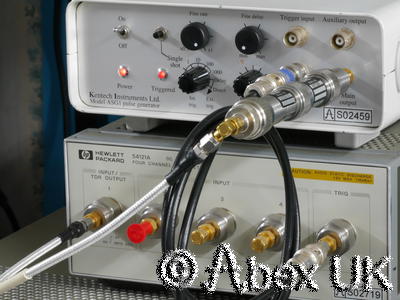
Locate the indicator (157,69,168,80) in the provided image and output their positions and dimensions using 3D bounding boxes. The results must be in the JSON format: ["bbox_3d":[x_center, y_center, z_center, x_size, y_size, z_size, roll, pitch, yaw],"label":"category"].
[{"bbox_3d":[-0.023,-0.045,1.176,0.006,0.006,0.005,5,15,24],"label":"indicator"}]

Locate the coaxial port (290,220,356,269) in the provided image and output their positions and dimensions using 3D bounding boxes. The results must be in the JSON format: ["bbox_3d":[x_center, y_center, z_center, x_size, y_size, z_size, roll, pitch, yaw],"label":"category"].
[{"bbox_3d":[0.068,0.057,1.105,0.021,0.021,0.066,4,14,25],"label":"coaxial port"}]

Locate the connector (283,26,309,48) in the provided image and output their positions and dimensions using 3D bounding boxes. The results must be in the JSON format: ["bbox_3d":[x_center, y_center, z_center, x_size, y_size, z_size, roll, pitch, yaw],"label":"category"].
[{"bbox_3d":[0.055,-0.065,1.131,0.011,0.011,0.013,5,15,24],"label":"connector"}]

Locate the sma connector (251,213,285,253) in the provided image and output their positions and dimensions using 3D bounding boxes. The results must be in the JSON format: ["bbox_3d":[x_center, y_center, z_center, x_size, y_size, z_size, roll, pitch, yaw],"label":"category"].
[{"bbox_3d":[0.040,0.052,1.136,0.021,0.021,0.033,4,14,25],"label":"sma connector"}]

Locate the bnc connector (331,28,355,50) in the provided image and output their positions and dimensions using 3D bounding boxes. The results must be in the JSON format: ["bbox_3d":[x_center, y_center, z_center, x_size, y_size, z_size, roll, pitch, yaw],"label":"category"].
[{"bbox_3d":[0.082,-0.063,1.119,0.011,0.011,0.013,5,15,24],"label":"bnc connector"}]

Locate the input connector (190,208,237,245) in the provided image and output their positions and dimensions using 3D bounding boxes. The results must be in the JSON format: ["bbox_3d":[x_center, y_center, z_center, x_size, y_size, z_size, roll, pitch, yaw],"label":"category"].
[{"bbox_3d":[0.005,0.049,1.152,0.021,0.021,0.034,4,14,25],"label":"input connector"}]

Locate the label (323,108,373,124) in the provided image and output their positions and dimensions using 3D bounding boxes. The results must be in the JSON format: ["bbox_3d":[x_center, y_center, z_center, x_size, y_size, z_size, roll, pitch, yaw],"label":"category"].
[{"bbox_3d":[0.087,-0.020,1.148,0.030,0.008,0.001,5,14,23],"label":"label"}]

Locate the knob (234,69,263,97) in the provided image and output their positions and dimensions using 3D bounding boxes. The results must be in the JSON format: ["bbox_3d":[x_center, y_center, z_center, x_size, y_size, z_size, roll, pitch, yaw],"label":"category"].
[{"bbox_3d":[0.029,-0.039,1.148,0.015,0.015,0.015,5,15,24],"label":"knob"}]

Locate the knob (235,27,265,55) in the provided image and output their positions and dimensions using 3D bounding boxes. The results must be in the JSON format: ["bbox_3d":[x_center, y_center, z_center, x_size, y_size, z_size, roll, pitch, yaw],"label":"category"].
[{"bbox_3d":[0.030,-0.065,1.158,0.016,0.016,0.009,5,14,23],"label":"knob"}]

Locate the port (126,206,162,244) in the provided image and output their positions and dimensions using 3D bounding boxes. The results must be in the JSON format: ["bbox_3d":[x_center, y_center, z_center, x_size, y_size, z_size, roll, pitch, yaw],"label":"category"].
[{"bbox_3d":[-0.029,0.046,1.163,0.021,0.021,0.039,5,15,24],"label":"port"}]

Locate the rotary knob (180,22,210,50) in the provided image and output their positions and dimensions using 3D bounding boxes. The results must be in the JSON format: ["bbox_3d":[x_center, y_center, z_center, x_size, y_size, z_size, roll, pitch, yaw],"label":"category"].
[{"bbox_3d":[-0.003,-0.068,1.159,0.015,0.015,0.009,5,15,24],"label":"rotary knob"}]

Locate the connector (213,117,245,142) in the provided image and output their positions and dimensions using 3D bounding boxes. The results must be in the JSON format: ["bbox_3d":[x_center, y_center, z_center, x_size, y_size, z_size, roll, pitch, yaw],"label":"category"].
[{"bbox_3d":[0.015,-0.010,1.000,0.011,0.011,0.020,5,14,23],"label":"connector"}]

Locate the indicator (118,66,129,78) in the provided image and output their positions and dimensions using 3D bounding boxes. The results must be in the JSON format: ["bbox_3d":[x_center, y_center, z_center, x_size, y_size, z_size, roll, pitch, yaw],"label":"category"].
[{"bbox_3d":[-0.047,-0.048,1.200,0.006,0.006,0.004,5,14,23],"label":"indicator"}]

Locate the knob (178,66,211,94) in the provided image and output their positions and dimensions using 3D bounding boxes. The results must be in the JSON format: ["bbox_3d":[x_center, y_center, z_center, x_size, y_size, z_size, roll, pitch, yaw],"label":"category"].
[{"bbox_3d":[-0.003,-0.042,1.175,0.015,0.015,0.015,5,14,23],"label":"knob"}]

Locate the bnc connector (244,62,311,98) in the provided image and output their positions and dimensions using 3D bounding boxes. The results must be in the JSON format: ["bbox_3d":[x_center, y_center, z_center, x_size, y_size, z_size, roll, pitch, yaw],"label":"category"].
[{"bbox_3d":[0.045,-0.037,1.118,0.014,0.014,0.074,5,14,23],"label":"bnc connector"}]

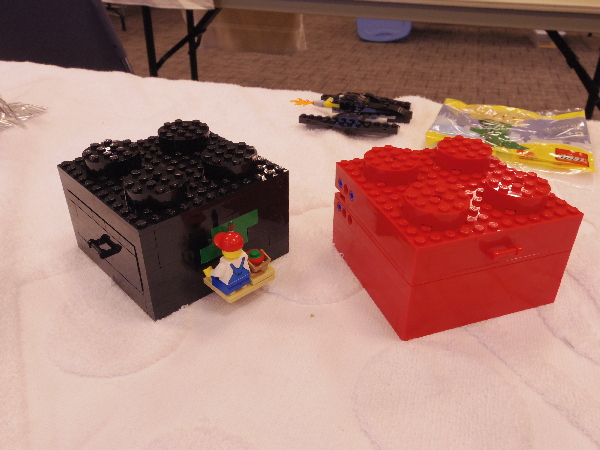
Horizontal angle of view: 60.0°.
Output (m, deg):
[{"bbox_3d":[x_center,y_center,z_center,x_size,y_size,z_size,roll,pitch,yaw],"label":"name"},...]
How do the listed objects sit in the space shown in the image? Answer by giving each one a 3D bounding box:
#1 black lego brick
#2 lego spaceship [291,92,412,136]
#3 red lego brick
[{"bbox_3d":[-0.071,-0.008,0.308,0.104,0.069,0.114,-26,41,-36],"label":"black lego brick"},{"bbox_3d":[0.049,-0.118,0.531,0.127,0.026,0.078,9,33,13],"label":"lego spaceship"},{"bbox_3d":[0.085,0.001,0.299,0.096,0.069,0.103,-10,33,-17],"label":"red lego brick"}]

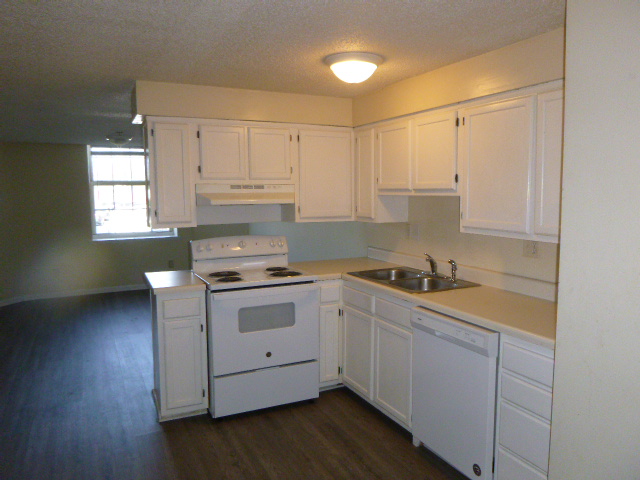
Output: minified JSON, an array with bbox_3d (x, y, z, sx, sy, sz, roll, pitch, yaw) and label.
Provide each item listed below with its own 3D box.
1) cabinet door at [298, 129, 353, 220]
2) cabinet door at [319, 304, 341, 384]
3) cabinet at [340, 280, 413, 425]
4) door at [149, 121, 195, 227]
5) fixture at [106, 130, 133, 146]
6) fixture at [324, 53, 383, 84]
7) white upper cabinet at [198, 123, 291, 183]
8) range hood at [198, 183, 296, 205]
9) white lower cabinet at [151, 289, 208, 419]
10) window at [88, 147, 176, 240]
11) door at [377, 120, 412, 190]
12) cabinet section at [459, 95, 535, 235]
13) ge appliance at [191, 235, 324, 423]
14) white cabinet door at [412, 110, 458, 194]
[{"bbox_3d":[0.043,-0.508,3.639,0.457,0.684,0.020,-3,6,-25],"label":"cabinet door"},{"bbox_3d":[0.067,0.776,3.452,0.163,0.599,0.020,-3,6,-25],"label":"cabinet door"},{"bbox_3d":[0.615,0.734,3.236,0.577,0.853,0.872,-3,6,-25],"label":"cabinet"},{"bbox_3d":[-1.021,-0.462,3.234,0.244,0.687,0.022,-3,7,-26],"label":"door"},{"bbox_3d":[-2.408,-1.203,5.470,0.326,0.187,0.326,-3,6,-25],"label":"fixture"},{"bbox_3d":[0.185,-0.946,2.575,0.332,0.137,0.332,0,6,0],"label":"fixture"},{"bbox_3d":[-0.594,-0.646,3.489,0.754,0.456,0.316,-3,6,-25],"label":"white upper cabinet"},{"bbox_3d":[-0.566,-0.341,3.465,0.754,0.146,0.440,-3,6,-25],"label":"range hood"},{"bbox_3d":[-0.995,0.746,3.206,0.321,0.853,0.490,-3,6,-25],"label":"white lower cabinet"},{"bbox_3d":[-2.860,-0.720,7.044,1.258,1.411,0.109,-3,6,-25],"label":"window"},{"bbox_3d":[0.541,-0.584,3.301,0.032,0.453,0.406,-3,7,-26],"label":"door"},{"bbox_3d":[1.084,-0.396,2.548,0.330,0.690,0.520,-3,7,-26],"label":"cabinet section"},{"bbox_3d":[-0.490,0.573,3.435,0.765,1.145,0.711,-3,6,-25],"label":"ge appliance"},{"bbox_3d":[0.728,-0.546,2.917,0.032,0.460,0.434,-3,7,-26],"label":"white cabinet door"}]

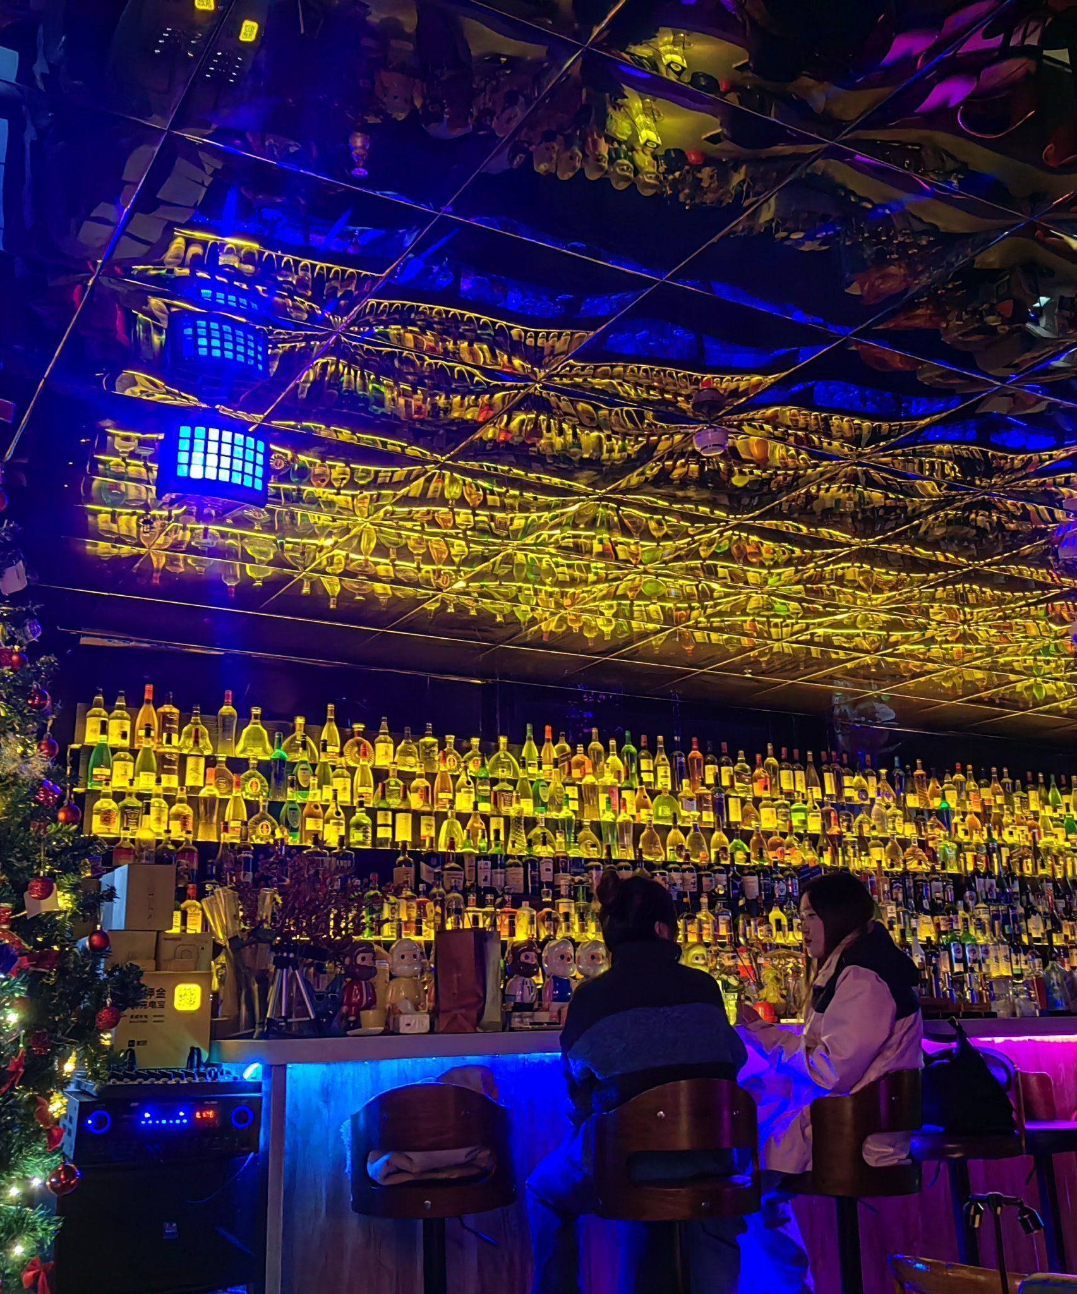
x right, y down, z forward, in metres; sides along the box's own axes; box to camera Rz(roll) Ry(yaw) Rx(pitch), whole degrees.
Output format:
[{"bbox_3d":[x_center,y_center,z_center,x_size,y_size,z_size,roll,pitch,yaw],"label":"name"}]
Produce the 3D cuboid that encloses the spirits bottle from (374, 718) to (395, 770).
[{"bbox_3d":[-0.744,0.459,6.493,0.088,0.247,0.088,8,-18,-29],"label":"spirits bottle"}]

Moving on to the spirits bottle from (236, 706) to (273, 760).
[{"bbox_3d":[-1.294,0.394,6.127,0.158,0.245,0.100,7,-18,-29],"label":"spirits bottle"}]

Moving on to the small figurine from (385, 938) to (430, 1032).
[{"bbox_3d":[-0.404,1.042,4.144,0.122,0.284,0.130,6,-17,-24],"label":"small figurine"}]

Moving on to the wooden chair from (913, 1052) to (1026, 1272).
[{"bbox_3d":[1.259,1.702,3.956,0.390,0.987,0.410,-9,-17,25],"label":"wooden chair"}]

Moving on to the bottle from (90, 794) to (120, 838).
[{"bbox_3d":[-1.747,0.660,5.434,0.095,0.206,0.075,8,-18,-29],"label":"bottle"}]

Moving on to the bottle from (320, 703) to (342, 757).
[{"bbox_3d":[-0.970,0.399,6.322,0.090,0.280,0.090,7,-18,-29],"label":"bottle"}]

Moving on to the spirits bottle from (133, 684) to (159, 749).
[{"bbox_3d":[-1.728,0.307,5.945,0.088,0.292,0.088,8,-18,-29],"label":"spirits bottle"}]

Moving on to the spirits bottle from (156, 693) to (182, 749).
[{"bbox_3d":[-1.654,0.336,6.036,0.095,0.267,0.095,7,-18,-30],"label":"spirits bottle"}]

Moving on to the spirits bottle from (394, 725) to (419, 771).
[{"bbox_3d":[-0.643,0.499,6.556,0.105,0.229,0.080,7,-18,-30],"label":"spirits bottle"}]

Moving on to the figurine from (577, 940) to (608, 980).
[{"bbox_3d":[0.181,1.095,4.395,0.115,0.270,0.110,7,-18,-29],"label":"figurine"}]

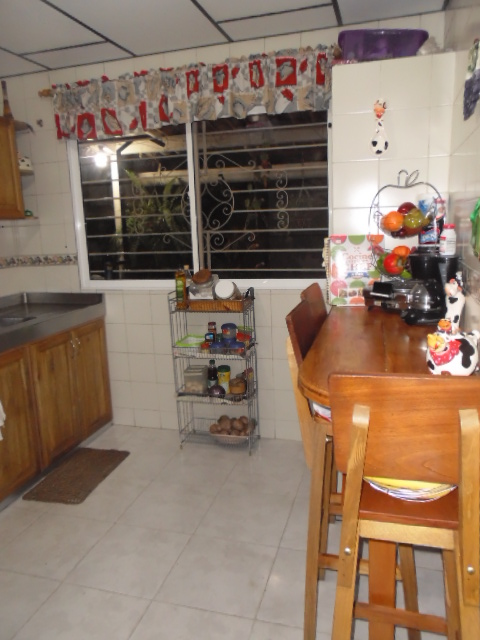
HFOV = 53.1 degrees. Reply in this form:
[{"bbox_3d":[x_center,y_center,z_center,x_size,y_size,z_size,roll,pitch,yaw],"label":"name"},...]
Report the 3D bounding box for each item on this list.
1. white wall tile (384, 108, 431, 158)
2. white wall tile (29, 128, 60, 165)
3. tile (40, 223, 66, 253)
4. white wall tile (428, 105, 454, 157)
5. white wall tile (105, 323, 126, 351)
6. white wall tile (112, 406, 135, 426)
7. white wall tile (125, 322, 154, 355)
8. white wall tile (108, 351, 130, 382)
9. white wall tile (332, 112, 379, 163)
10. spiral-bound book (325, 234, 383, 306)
[{"bbox_3d":[0.719,-0.812,2.102,0.200,0.200,0.010,1,12,17],"label":"white wall tile"},{"bbox_3d":[-1.307,-1.154,3.205,0.200,0.200,0.010,1,12,17],"label":"white wall tile"},{"bbox_3d":[-1.285,-0.554,3.324,0.200,0.200,0.010,1,12,17],"label":"tile"},{"bbox_3d":[0.848,-0.797,2.032,0.088,0.203,0.010,1,11,16],"label":"white wall tile"},{"bbox_3d":[-0.869,0.124,3.341,0.200,0.200,0.010,1,12,17],"label":"white wall tile"},{"bbox_3d":[-0.833,0.688,3.415,0.183,0.129,0.010,1,11,16],"label":"white wall tile"},{"bbox_3d":[-0.670,0.130,3.252,0.203,0.203,0.010,1,11,16],"label":"white wall tile"},{"bbox_3d":[-0.861,0.324,3.381,0.200,0.200,0.010,1,12,17],"label":"white wall tile"},{"bbox_3d":[0.519,-0.813,2.143,0.203,0.204,0.010,1,12,17],"label":"white wall tile"},{"bbox_3d":[0.527,-0.227,2.211,0.258,0.324,0.030,1,5,17],"label":"spiral-bound book"}]

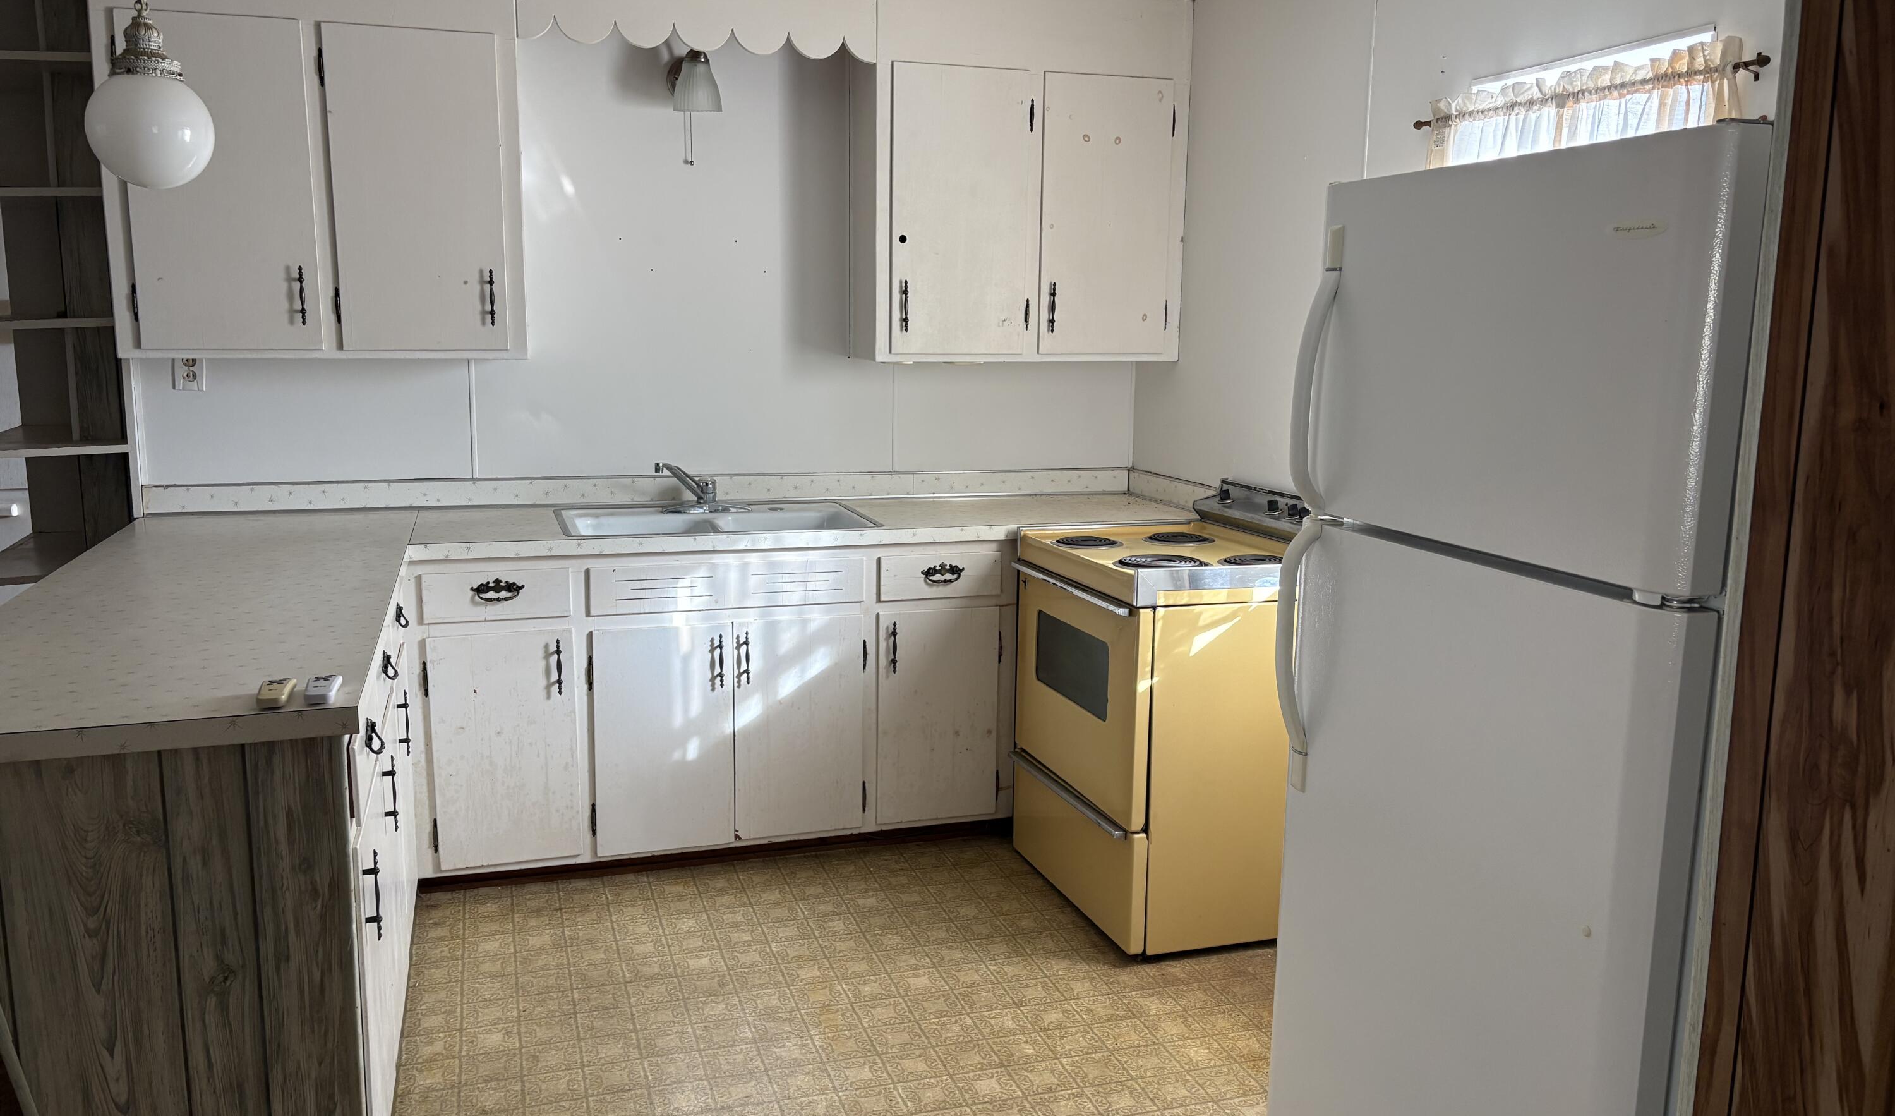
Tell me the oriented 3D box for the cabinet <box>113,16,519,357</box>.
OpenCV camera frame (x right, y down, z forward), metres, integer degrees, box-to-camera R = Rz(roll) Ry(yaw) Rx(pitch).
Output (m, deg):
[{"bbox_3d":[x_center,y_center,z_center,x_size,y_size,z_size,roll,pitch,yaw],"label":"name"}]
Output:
[{"bbox_3d":[-1.606,-0.935,3.689,0.960,0.825,0.346,-2,9,-18],"label":"cabinet"}]

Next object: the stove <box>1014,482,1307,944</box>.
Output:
[{"bbox_3d":[0.590,0.355,3.650,0.660,1.040,0.750,-3,10,-18],"label":"stove"}]

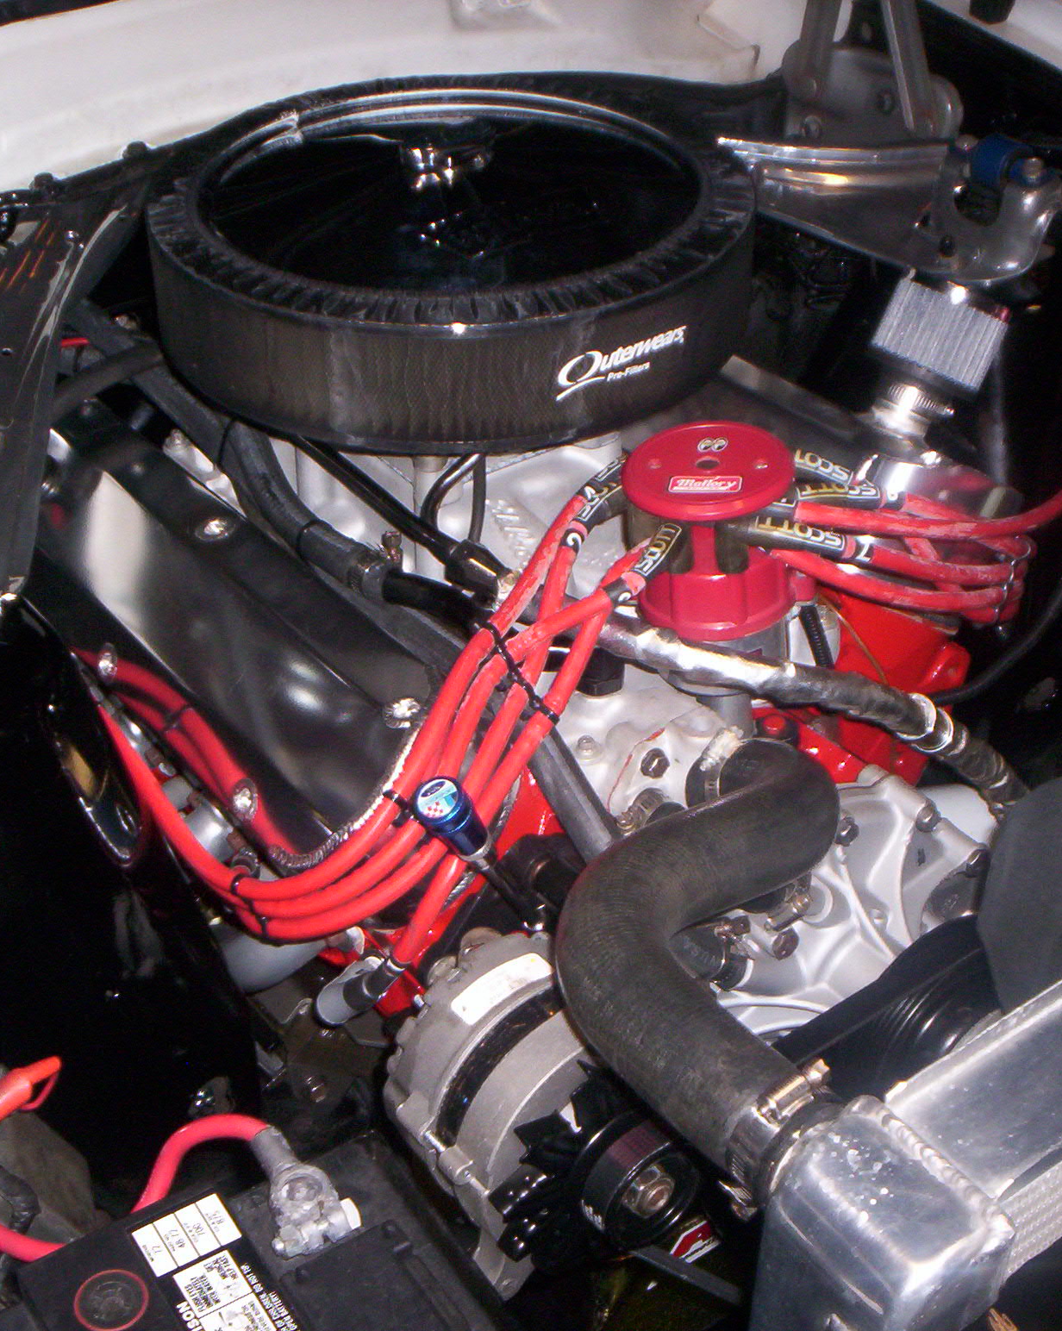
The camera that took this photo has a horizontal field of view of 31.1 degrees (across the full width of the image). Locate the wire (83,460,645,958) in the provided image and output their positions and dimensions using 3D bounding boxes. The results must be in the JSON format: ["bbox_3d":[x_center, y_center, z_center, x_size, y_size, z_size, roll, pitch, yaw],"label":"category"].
[{"bbox_3d":[-0.101,-0.013,1.085,0.270,0.210,0.300,-25,43,-27],"label":"wire"}]

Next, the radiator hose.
[{"bbox_3d":[0.103,0.115,0.870,0.220,0.130,0.270,-25,43,-27],"label":"radiator hose"}]

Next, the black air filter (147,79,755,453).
[{"bbox_3d":[-0.046,-0.257,1.171,0.364,0.082,0.364,-1,37,1],"label":"black air filter"}]

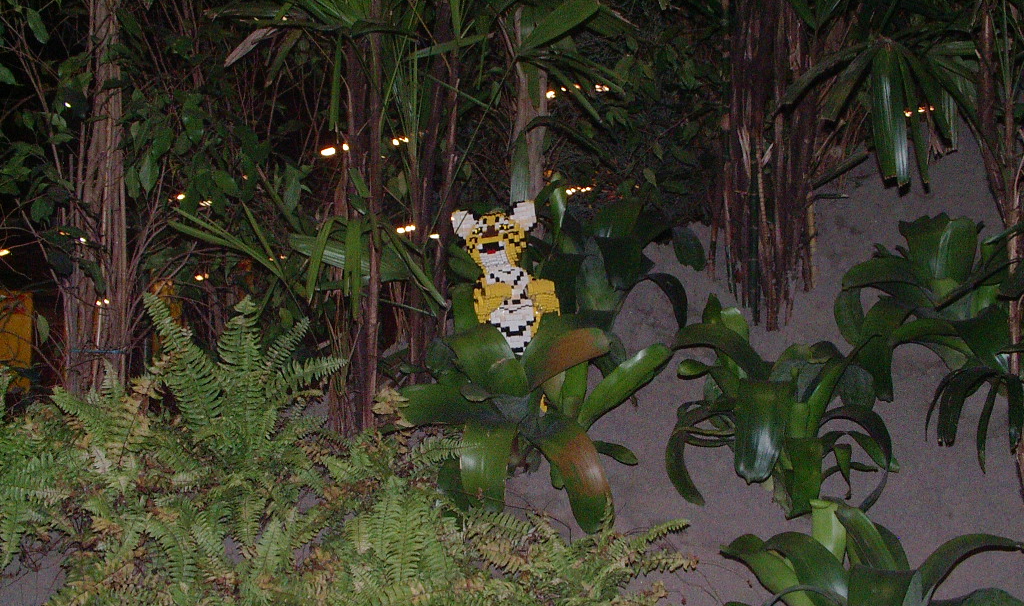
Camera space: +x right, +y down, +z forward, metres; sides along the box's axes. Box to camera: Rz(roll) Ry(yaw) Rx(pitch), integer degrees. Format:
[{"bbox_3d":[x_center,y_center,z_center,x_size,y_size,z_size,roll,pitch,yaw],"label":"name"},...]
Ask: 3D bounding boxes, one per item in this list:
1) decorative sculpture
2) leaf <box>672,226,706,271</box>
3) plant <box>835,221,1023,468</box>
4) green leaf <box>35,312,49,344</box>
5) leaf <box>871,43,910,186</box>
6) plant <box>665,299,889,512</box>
[{"bbox_3d":[-0.007,-0.003,3.600,0.220,0.390,0.210,-4,8,9],"label":"decorative sculpture"},{"bbox_3d":[0.376,-0.115,3.880,0.070,0.097,0.035,0,8,0],"label":"leaf"},{"bbox_3d":[0.846,0.080,3.700,0.390,0.470,0.380,0,8,0],"label":"plant"},{"bbox_3d":[-0.975,0.053,3.800,0.029,0.062,0.025,0,8,0],"label":"green leaf"},{"bbox_3d":[0.753,-0.375,3.650,0.080,0.280,0.070,0,8,0],"label":"leaf"},{"bbox_3d":[0.492,0.189,3.350,0.410,0.360,0.390,0,8,0],"label":"plant"}]

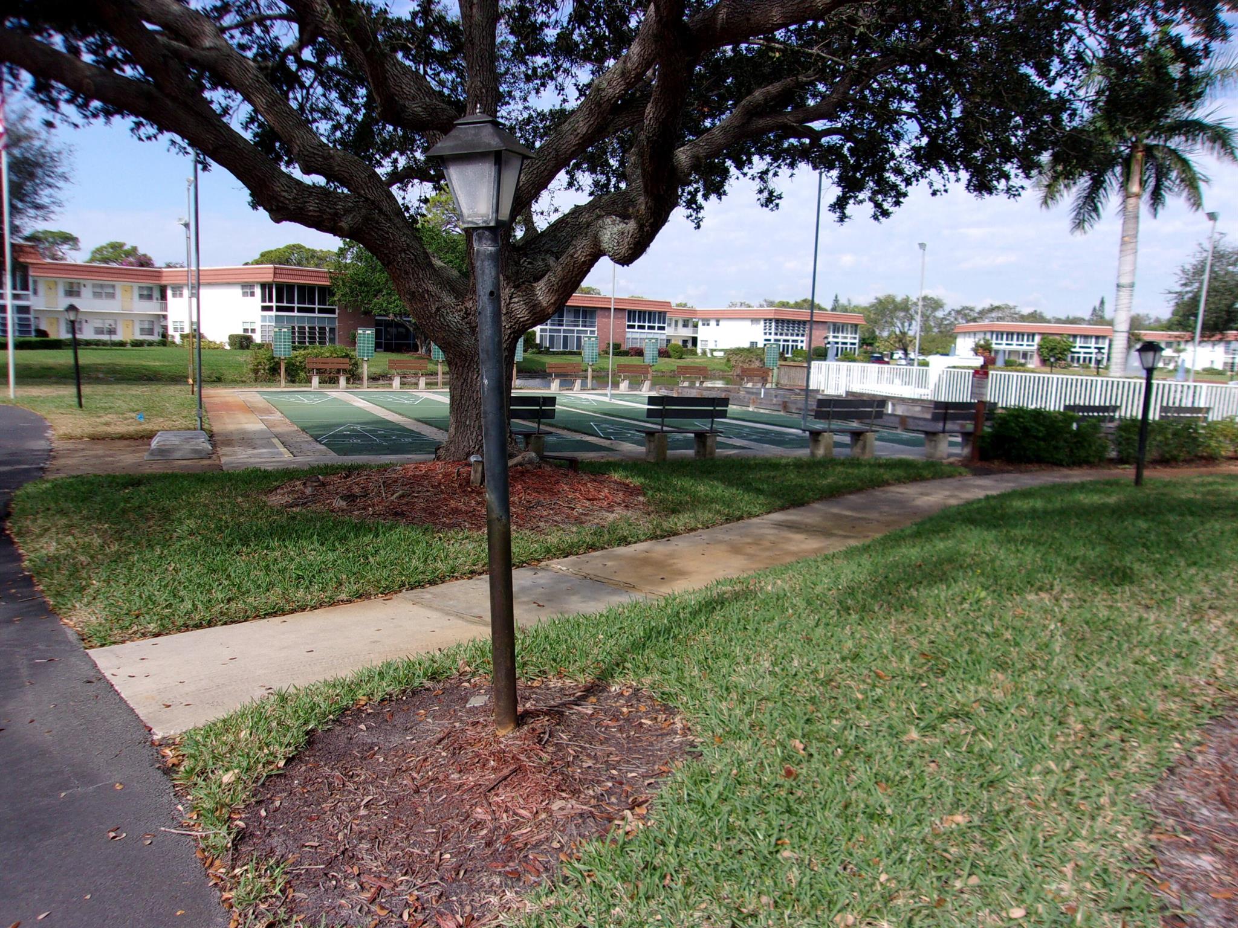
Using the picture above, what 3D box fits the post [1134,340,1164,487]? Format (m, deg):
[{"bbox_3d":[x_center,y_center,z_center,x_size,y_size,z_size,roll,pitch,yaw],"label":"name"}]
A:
[{"bbox_3d":[7.347,-0.698,13.509,0.290,2.018,0.290,-3,9,-36],"label":"post"}]

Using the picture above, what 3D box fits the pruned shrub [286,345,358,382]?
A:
[{"bbox_3d":[-10.019,-3.434,32.623,2.400,1.300,1.600,-1,8,-24],"label":"pruned shrub"}]

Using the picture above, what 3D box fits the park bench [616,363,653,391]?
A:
[{"bbox_3d":[0.543,-3.037,34.162,1.290,0.940,0.500,-1,8,-24],"label":"park bench"}]

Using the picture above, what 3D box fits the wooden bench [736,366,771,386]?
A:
[{"bbox_3d":[5.059,-2.983,34.729,1.250,0.920,0.540,-1,8,-24],"label":"wooden bench"}]

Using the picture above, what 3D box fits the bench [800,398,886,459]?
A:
[{"bbox_3d":[3.418,-0.566,15.010,1.280,0.920,0.530,-1,8,-24],"label":"bench"}]

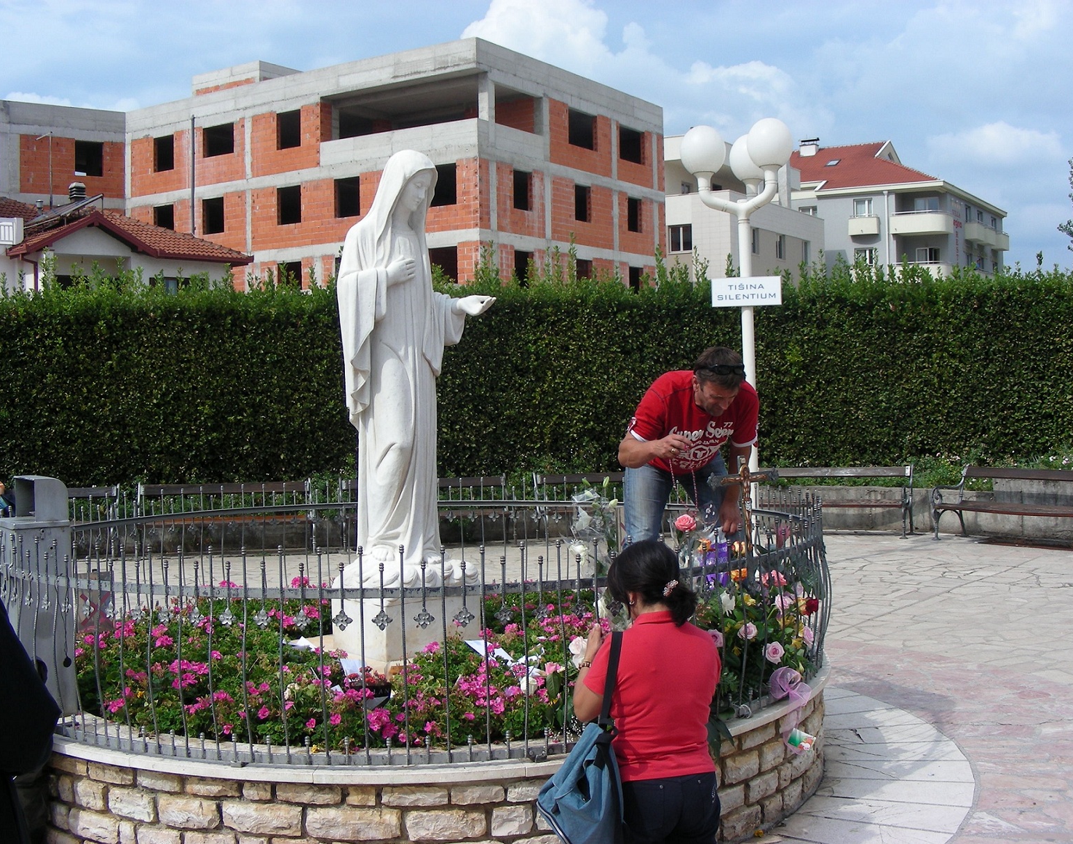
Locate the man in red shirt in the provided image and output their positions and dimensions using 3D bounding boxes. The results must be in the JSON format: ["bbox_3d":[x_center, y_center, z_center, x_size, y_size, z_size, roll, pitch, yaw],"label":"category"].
[{"bbox_3d":[0.630,0.374,5.113,0.600,1.400,0.720,-1,2,-8],"label":"man in red shirt"}]

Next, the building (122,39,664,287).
[{"bbox_3d":[-6.661,-7.372,57.609,20.300,14.900,14.700,0,2,34],"label":"building"}]

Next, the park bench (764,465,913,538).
[{"bbox_3d":[3.240,0.862,13.332,1.780,0.760,0.650,0,2,15],"label":"park bench"}]

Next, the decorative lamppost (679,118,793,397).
[{"bbox_3d":[1.941,-0.746,11.484,1.060,4.100,1.060,-2,2,0],"label":"decorative lamppost"}]

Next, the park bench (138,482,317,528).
[{"bbox_3d":[-3.222,0.968,12.732,1.820,0.760,0.650,-1,2,-12],"label":"park bench"}]

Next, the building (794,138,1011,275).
[{"bbox_3d":[22.621,-9.613,83.367,14.500,17.100,14.900,0,2,35],"label":"building"}]

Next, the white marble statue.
[{"bbox_3d":[-0.567,-0.233,5.595,0.660,1.950,0.600,-2,2,-36],"label":"white marble statue"}]

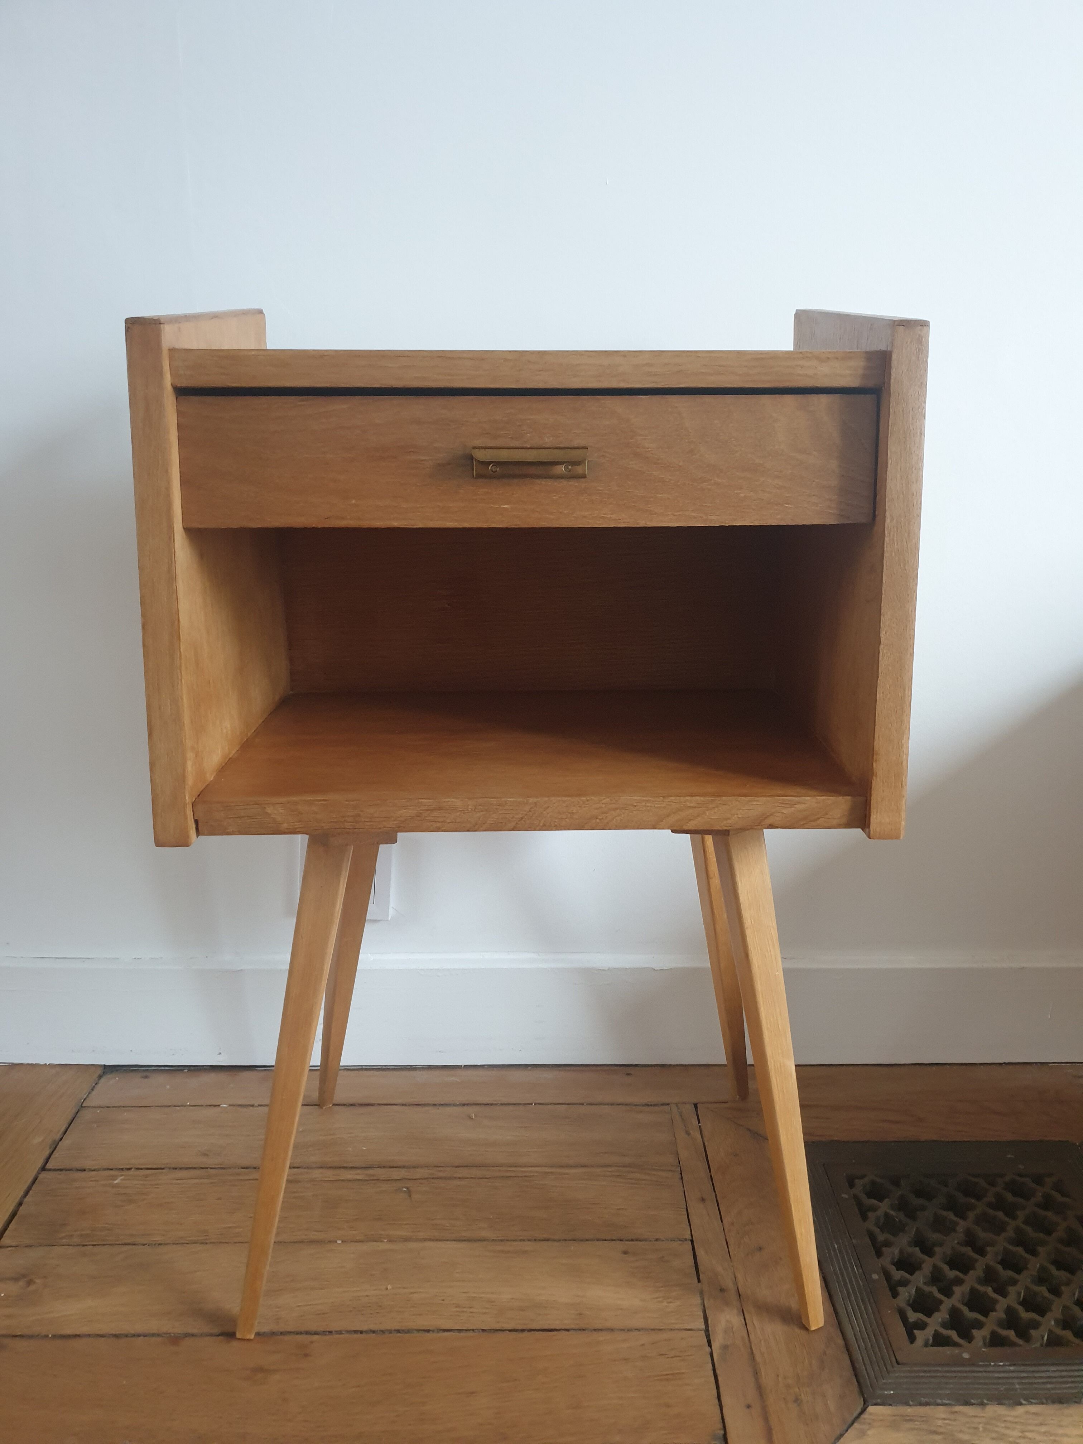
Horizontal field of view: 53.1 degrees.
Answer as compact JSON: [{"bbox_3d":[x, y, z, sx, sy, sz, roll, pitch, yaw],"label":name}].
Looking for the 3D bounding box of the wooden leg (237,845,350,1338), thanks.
[{"bbox_3d":[-0.159,0.230,0.682,0.029,0.352,0.028,10,8,-10],"label":"wooden leg"}]

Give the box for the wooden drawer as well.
[{"bbox_3d":[-0.007,-0.168,0.685,0.377,0.070,0.225,0,15,-1],"label":"wooden drawer"}]

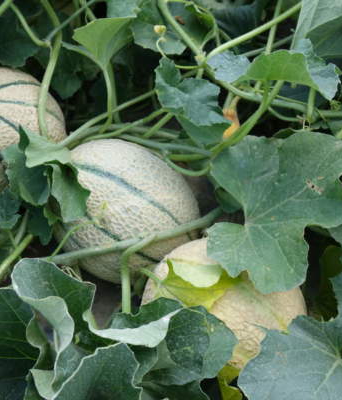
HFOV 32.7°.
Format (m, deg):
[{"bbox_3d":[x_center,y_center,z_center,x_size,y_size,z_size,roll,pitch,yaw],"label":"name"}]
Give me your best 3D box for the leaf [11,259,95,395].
[{"bbox_3d":[-0.102,0.109,0.505,0.073,0.060,0.090,0,48,0],"label":"leaf"}]

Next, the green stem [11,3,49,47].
[{"bbox_3d":[-0.171,-0.208,0.700,0.016,0.070,0.013,-34,20,14],"label":"green stem"}]

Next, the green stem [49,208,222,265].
[{"bbox_3d":[-0.035,0.036,0.583,0.182,0.016,0.016,-15,56,-10],"label":"green stem"}]

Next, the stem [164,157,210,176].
[{"bbox_3d":[0.017,-0.036,0.630,0.050,0.014,0.020,0,55,0],"label":"stem"}]

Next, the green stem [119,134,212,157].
[{"bbox_3d":[-0.007,-0.063,0.665,0.111,0.014,0.014,12,45,16],"label":"green stem"}]

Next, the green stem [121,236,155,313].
[{"bbox_3d":[-0.032,0.071,0.555,0.032,0.014,0.078,5,66,2],"label":"green stem"}]

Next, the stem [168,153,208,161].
[{"bbox_3d":[0.018,-0.048,0.650,0.045,0.008,0.009,0,48,0],"label":"stem"}]

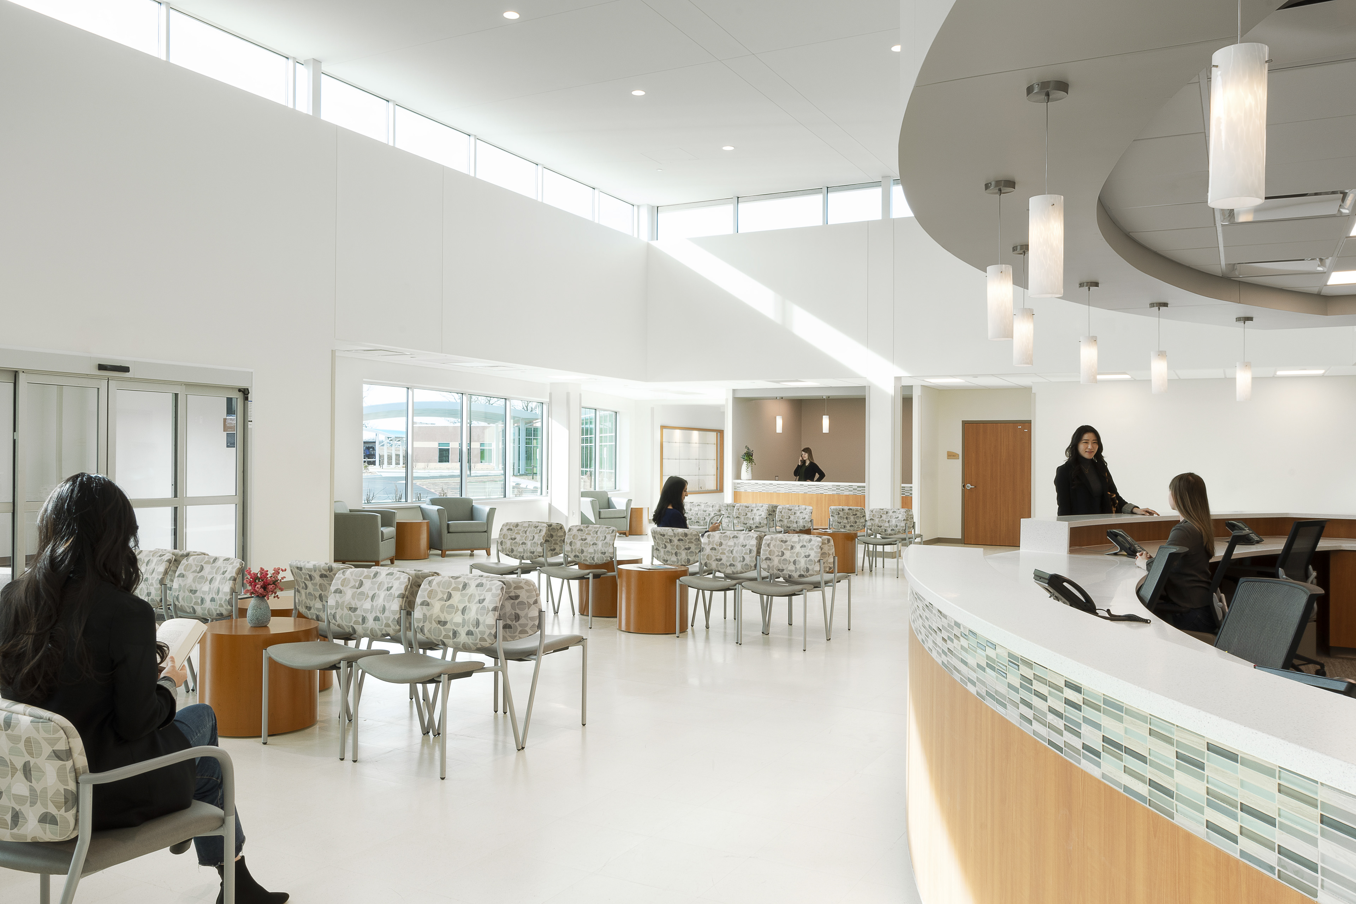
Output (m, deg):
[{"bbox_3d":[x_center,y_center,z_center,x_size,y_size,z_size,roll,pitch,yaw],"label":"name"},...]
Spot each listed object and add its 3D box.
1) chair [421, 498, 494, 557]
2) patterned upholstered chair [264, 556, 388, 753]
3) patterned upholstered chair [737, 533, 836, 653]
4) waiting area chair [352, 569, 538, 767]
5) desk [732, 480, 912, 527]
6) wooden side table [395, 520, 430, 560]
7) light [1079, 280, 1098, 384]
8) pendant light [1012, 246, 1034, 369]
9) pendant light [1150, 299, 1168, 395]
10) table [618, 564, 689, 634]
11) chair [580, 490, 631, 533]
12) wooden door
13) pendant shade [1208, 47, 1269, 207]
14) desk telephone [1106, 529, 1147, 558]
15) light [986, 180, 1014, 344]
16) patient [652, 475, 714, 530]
[{"bbox_3d":[-3.275,1.113,15.150,0.840,0.830,0.800,1,0,-30],"label":"chair"},{"bbox_3d":[-1.683,1.036,5.151,0.565,0.845,0.585,0,-1,31],"label":"patterned upholstered chair"},{"bbox_3d":[0.869,1.094,8.103,0.560,0.840,0.590,0,0,29],"label":"patterned upholstered chair"},{"bbox_3d":[-1.167,1.061,4.981,0.565,0.845,0.580,0,0,28],"label":"waiting area chair"},{"bbox_3d":[2.677,1.072,18.203,3.450,1.070,0.800,0,0,29],"label":"desk"},{"bbox_3d":[-3.867,1.268,14.589,0.600,0.520,0.600,0,-1,0],"label":"wooden side table"},{"bbox_3d":[2.608,-0.743,6.450,0.118,0.640,0.118,0,0,29],"label":"light"},{"bbox_3d":[1.828,-0.770,5.373,0.127,0.619,0.127,0,0,28],"label":"pendant light"},{"bbox_3d":[3.500,-0.760,7.400,0.130,0.670,0.130,0,-1,0],"label":"pendant light"},{"bbox_3d":[-0.216,1.248,8.710,0.610,0.520,0.610,1,0,0],"label":"table"},{"bbox_3d":[-1.416,1.158,19.090,0.860,0.850,0.800,1,-1,-30],"label":"chair"},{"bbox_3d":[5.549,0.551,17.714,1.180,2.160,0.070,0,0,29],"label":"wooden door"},{"bbox_3d":[1.108,-0.643,2.010,0.100,0.295,0.100,0,-1,0],"label":"pendant shade"},{"bbox_3d":[2.752,0.555,6.245,0.200,0.165,0.210,0,-1,38],"label":"desk telephone"},{"bbox_3d":[1.313,-0.776,4.145,0.127,0.627,0.127,0,0,28],"label":"light"},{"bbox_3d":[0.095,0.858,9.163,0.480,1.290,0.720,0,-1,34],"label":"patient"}]

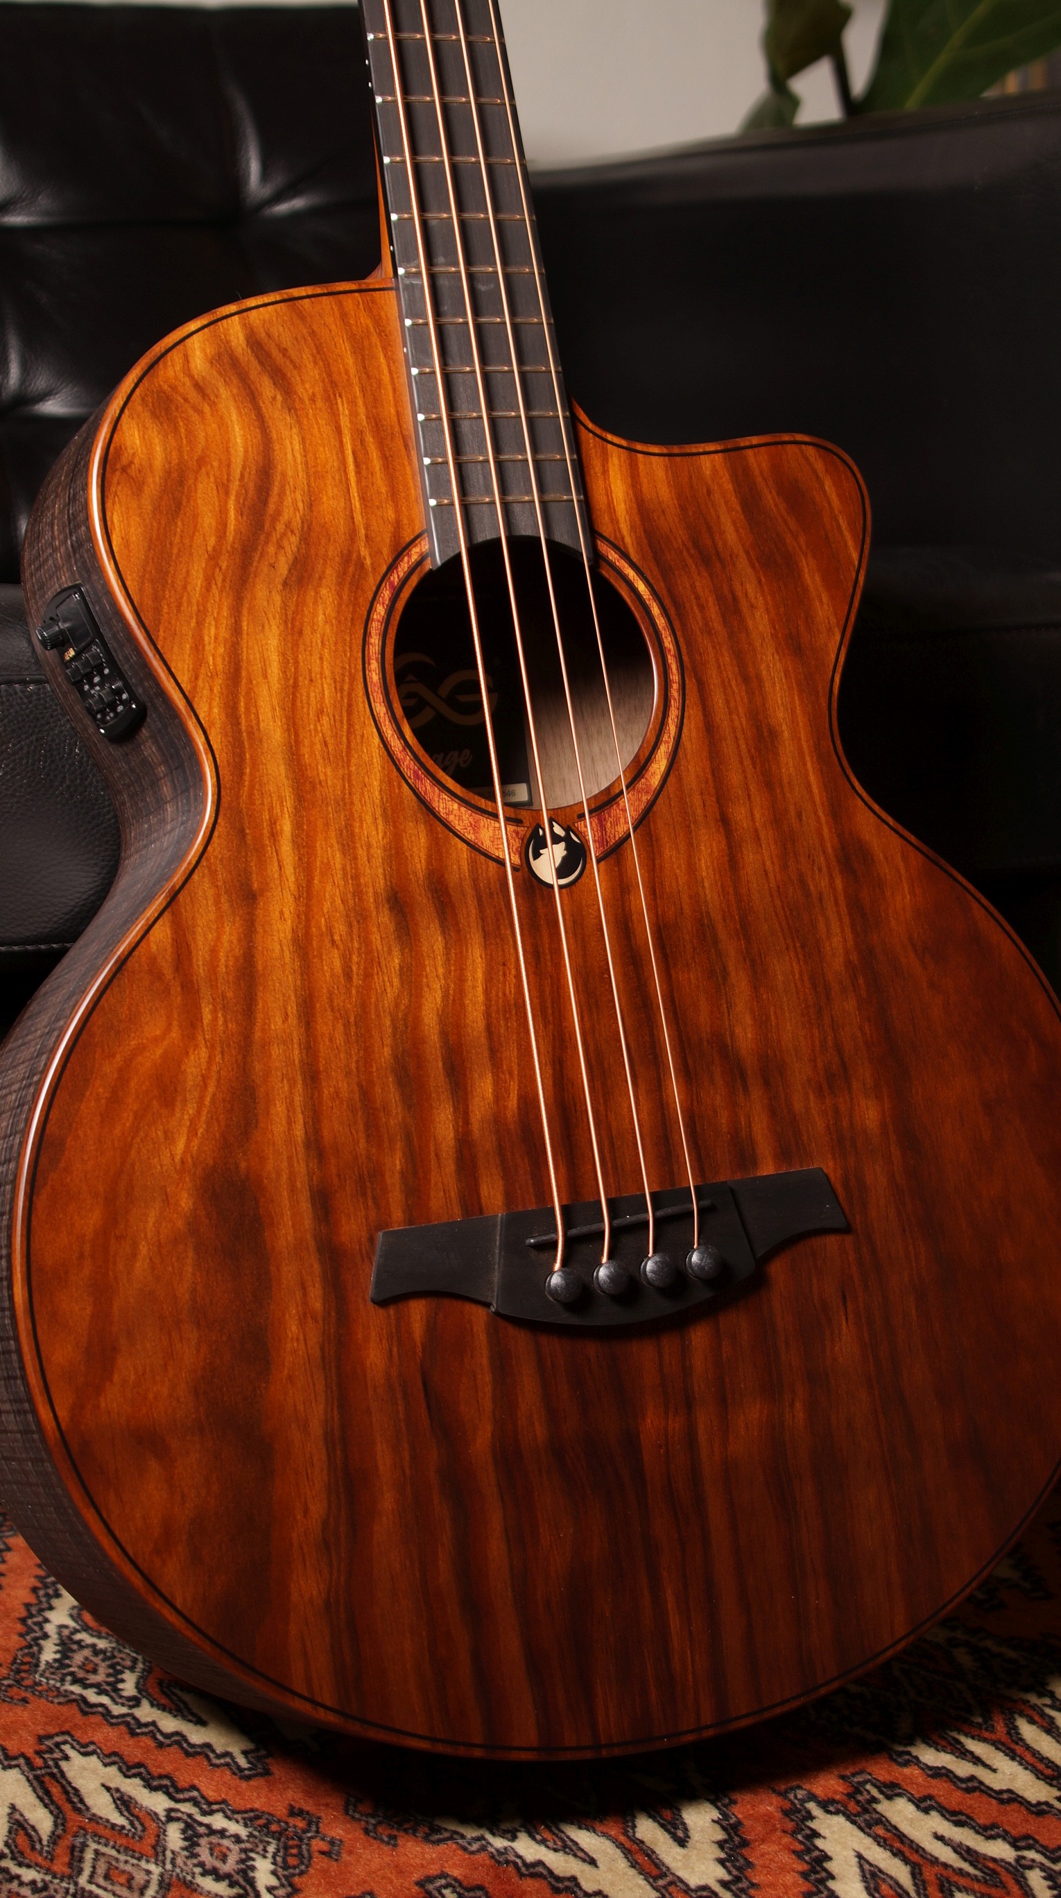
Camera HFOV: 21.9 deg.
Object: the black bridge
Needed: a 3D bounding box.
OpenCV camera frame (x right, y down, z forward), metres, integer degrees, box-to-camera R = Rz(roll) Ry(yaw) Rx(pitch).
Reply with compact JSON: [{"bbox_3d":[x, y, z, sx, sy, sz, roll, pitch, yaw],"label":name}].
[{"bbox_3d":[0.034,0.111,0.987,0.191,0.046,0.017,-6,-7,-22],"label":"black bridge"}]

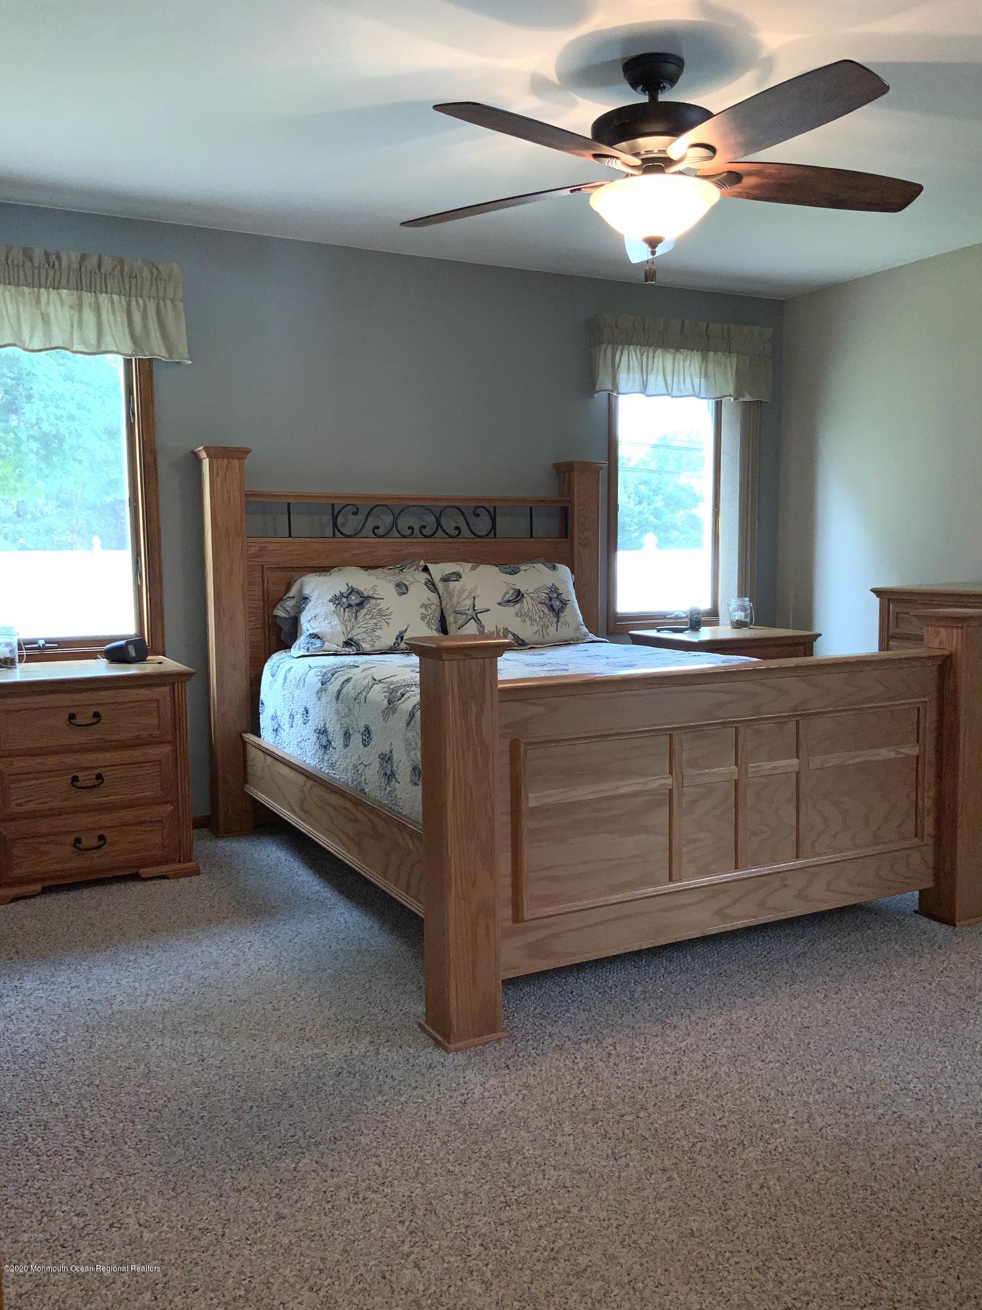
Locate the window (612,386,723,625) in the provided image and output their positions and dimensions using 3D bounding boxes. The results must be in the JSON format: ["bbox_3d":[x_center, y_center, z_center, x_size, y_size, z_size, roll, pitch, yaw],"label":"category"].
[{"bbox_3d":[0.950,-0.780,5.533,0.885,1.280,0.113,-3,6,-28],"label":"window"}]

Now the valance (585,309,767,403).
[{"bbox_3d":[0.942,-1.440,5.357,1.027,0.363,0.114,-3,6,-28],"label":"valance"}]

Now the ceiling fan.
[{"bbox_3d":[0.430,-1.305,2.941,1.476,0.522,1.476,0,6,8],"label":"ceiling fan"}]

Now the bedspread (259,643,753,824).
[{"bbox_3d":[0.187,0.201,3.846,1.515,0.380,1.964,-3,6,-28],"label":"bedspread"}]

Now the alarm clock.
[{"bbox_3d":[-1.366,-0.017,4.103,0.125,0.093,0.131,2,6,21],"label":"alarm clock"}]

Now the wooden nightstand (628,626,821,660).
[{"bbox_3d":[1.102,0.252,5.274,0.715,0.709,0.590,-3,6,-28],"label":"wooden nightstand"}]

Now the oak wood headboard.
[{"bbox_3d":[-0.312,-0.089,4.750,1.839,1.513,0.176,-3,6,-28],"label":"oak wood headboard"}]

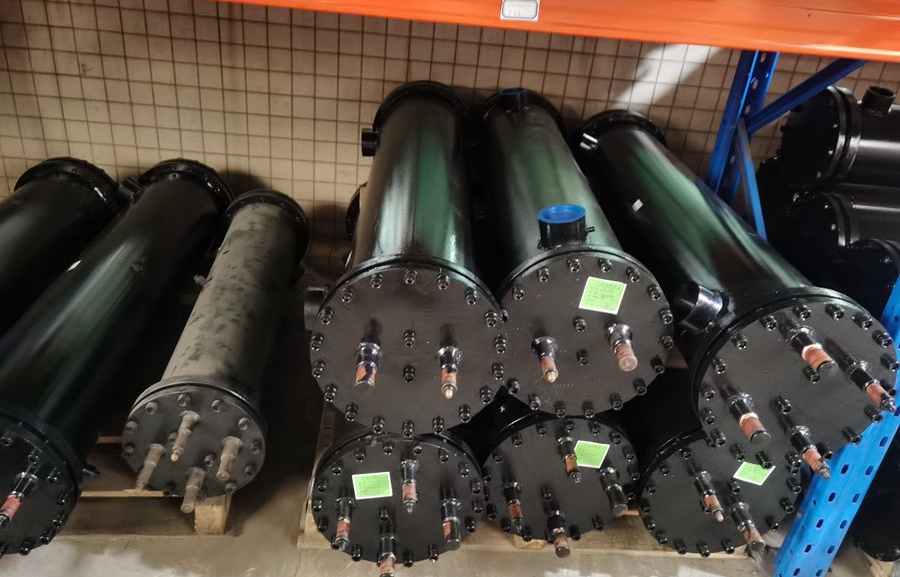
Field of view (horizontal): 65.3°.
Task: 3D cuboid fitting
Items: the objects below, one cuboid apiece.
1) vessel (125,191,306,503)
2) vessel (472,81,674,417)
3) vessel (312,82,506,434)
[{"bbox_3d":[-0.566,0.086,1.868,0.285,0.285,1.179,2,29,-7],"label":"vessel"},{"bbox_3d":[0.237,-0.186,1.770,0.334,0.364,1.365,5,28,-3],"label":"vessel"},{"bbox_3d":[-0.088,-0.171,1.700,0.363,0.338,1.438,4,28,-4],"label":"vessel"}]

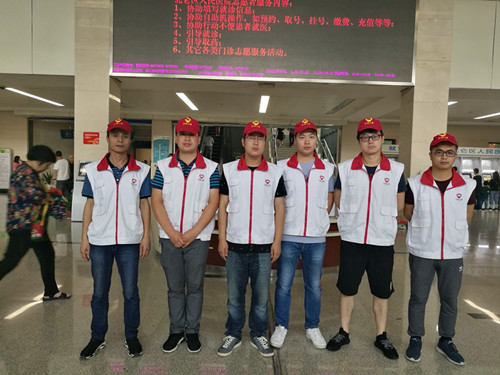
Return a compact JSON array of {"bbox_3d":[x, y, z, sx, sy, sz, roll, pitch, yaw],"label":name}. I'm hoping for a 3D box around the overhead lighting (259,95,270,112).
[{"bbox_3d":[0.503,-2.916,13.764,0.290,0.080,3.697,2,3,1],"label":"overhead lighting"}]

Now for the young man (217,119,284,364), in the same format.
[{"bbox_3d":[0.011,0.379,2.957,0.500,1.755,0.330,2,3,0],"label":"young man"}]

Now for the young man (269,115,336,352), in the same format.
[{"bbox_3d":[0.432,0.361,3.141,0.490,1.798,0.330,2,3,5],"label":"young man"}]

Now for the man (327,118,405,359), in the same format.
[{"bbox_3d":[0.901,0.377,3.017,0.540,1.808,0.350,3,3,15],"label":"man"}]

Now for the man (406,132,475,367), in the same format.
[{"bbox_3d":[1.412,0.449,2.948,0.490,1.704,0.360,3,3,14],"label":"man"}]

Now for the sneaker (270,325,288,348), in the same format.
[{"bbox_3d":[0.245,1.193,3.192,0.108,0.115,0.285,3,3,17],"label":"sneaker"}]

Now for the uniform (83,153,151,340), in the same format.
[{"bbox_3d":[-0.981,0.439,2.887,0.470,1.391,0.290,1,3,-15],"label":"uniform"}]

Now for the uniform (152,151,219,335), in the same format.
[{"bbox_3d":[-0.498,0.423,2.986,0.460,1.407,0.290,1,3,-8],"label":"uniform"}]

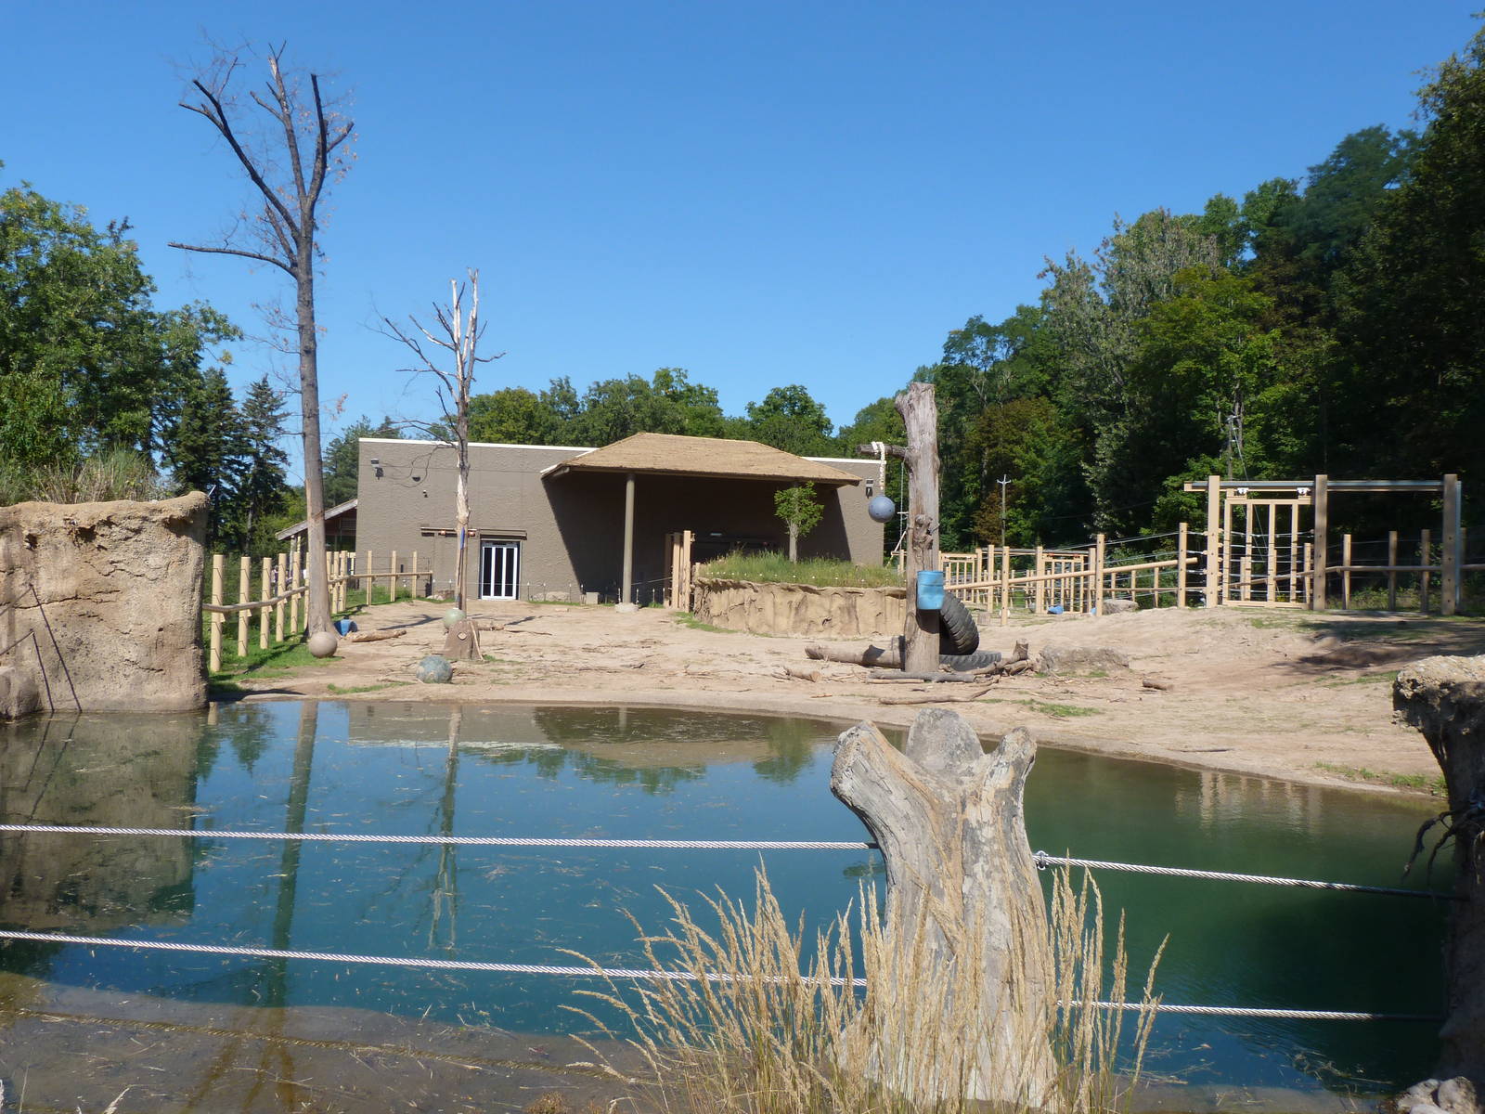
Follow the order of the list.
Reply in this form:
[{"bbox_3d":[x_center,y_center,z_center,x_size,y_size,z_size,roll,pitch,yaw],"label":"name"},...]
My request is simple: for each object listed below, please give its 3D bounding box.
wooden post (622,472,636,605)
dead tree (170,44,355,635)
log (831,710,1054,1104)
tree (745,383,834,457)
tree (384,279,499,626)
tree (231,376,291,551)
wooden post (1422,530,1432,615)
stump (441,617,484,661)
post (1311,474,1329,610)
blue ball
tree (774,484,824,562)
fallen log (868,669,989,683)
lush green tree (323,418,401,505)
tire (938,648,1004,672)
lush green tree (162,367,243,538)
[{"bbox_3d":[-5.801,-0.952,55.000,0.450,6.850,0.450,2,0,0],"label":"wooden post"},{"bbox_3d":[-15.582,-6.960,34.500,5.400,18.800,5.000,2,-1,-25],"label":"dead tree"},{"bbox_3d":[0.713,1.202,3.800,0.770,1.320,0.680,1,-1,11],"label":"log"},{"bbox_3d":[5.163,-7.402,115.000,10.500,22.000,10.000,1,-1,2],"label":"tree"},{"bbox_3d":[-11.628,-4.377,41.500,4.500,13.500,4.000,2,-1,-16],"label":"tree"},{"bbox_3d":[-37.793,-6.242,83.977,5.000,15.600,5.000,2,0,0],"label":"tree"},{"bbox_3d":[19.460,0.445,30.500,0.210,2.420,0.210,2,0,24],"label":"wooden post"},{"bbox_3d":[-6.923,2.035,26.500,1.000,1.040,0.950,2,0,0],"label":"stump"},{"bbox_3d":[15.994,-0.418,29.700,0.300,3.760,0.300,2,0,24],"label":"post"},{"bbox_3d":[-5.246,1.960,18.300,0.610,0.580,0.610,2,-1,-16],"label":"blue ball"},{"bbox_3d":[2.099,-1.233,40.000,1.850,3.050,1.800,1,-1,3],"label":"tree"},{"bbox_3d":[4.271,2.728,24.600,2.700,0.240,0.300,2,0,0],"label":"fallen log"},{"bbox_3d":[-32.890,-4.995,91.979,6.600,14.000,6.600,2,0,0],"label":"lush green tree"},{"bbox_3d":[5.393,2.510,25.500,1.550,0.420,1.550,1,-1,12],"label":"tire"},{"bbox_3d":[-49.456,-7.474,98.000,7.200,19.500,7.000,2,-1,-27],"label":"lush green tree"}]

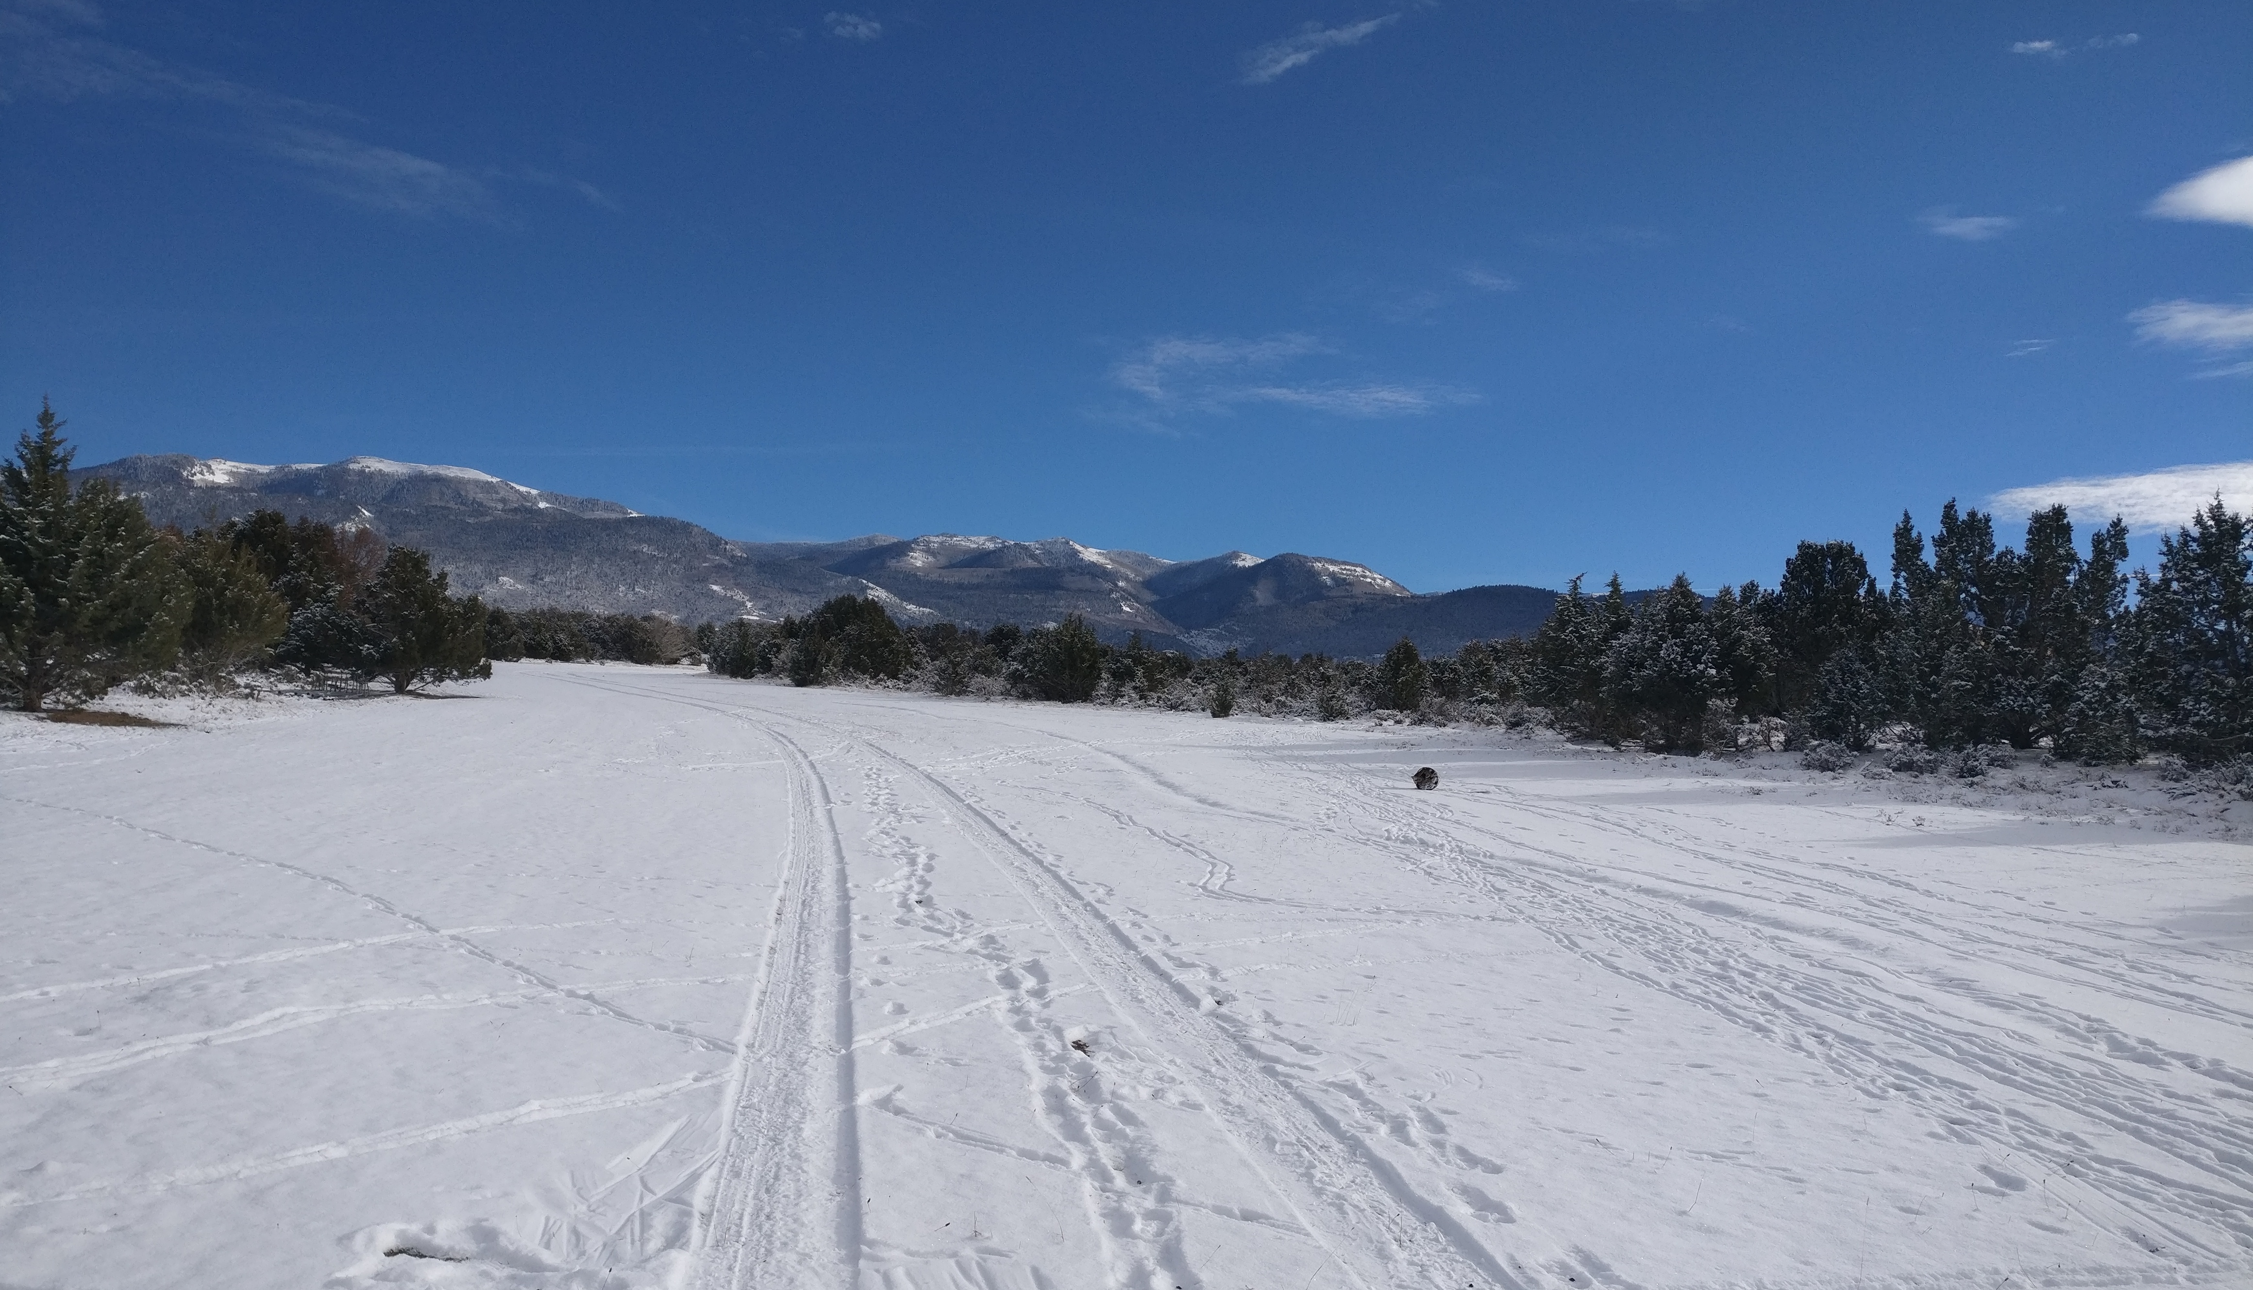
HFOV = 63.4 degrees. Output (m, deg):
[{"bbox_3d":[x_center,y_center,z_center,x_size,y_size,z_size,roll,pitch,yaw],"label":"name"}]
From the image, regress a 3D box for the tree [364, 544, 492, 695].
[{"bbox_3d":[-23.064,-0.840,60.000,4.230,4.870,4.100,0,0,0],"label":"tree"}]

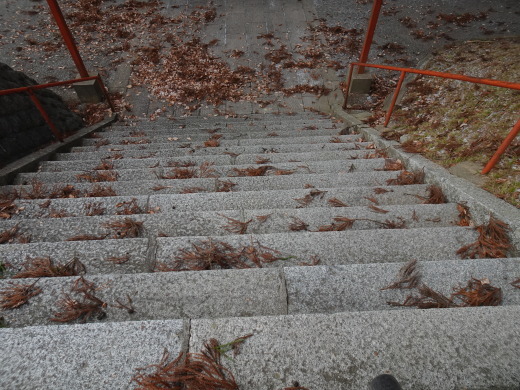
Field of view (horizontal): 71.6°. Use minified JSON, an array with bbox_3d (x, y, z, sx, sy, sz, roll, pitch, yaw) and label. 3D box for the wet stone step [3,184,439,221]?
[{"bbox_3d":[-0.391,0.169,2.818,3.507,0.190,0.315,-2,54,-1],"label":"wet stone step"}]

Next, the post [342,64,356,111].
[{"bbox_3d":[1.385,-1.700,5.623,0.045,0.817,0.045,-2,54,-1],"label":"post"}]

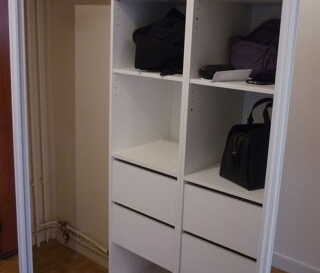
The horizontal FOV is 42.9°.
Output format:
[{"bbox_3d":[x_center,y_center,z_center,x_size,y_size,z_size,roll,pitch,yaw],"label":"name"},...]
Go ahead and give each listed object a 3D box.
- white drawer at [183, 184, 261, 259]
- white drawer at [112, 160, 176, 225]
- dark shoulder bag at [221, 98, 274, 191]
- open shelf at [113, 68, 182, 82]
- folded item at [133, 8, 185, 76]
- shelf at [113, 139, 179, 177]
[{"bbox_3d":[0.325,0.276,1.611,0.321,0.198,0.343,14,19,37],"label":"white drawer"},{"bbox_3d":[0.036,0.206,1.839,0.361,0.198,0.343,14,19,37],"label":"white drawer"},{"bbox_3d":[0.395,0.001,1.550,0.267,0.326,0.172,-8,18,-32],"label":"dark shoulder bag"},{"bbox_3d":[0.060,-0.271,1.722,0.361,0.016,0.364,14,19,37],"label":"open shelf"},{"bbox_3d":[0.061,-0.394,1.680,0.329,0.246,0.211,14,19,37],"label":"folded item"},{"bbox_3d":[0.047,0.093,1.818,0.361,0.018,0.364,14,19,37],"label":"shelf"}]

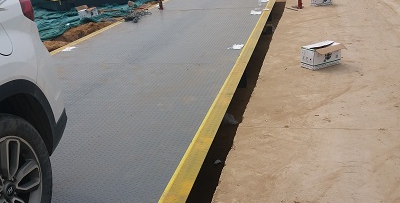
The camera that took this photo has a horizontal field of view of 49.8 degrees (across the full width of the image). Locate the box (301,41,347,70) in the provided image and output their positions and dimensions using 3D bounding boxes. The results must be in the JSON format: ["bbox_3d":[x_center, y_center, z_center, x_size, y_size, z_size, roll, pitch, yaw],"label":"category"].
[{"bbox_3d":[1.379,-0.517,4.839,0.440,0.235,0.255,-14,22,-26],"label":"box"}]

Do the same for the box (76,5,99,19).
[{"bbox_3d":[-2.528,-1.968,9.632,0.270,0.270,0.440,2,21,18],"label":"box"}]

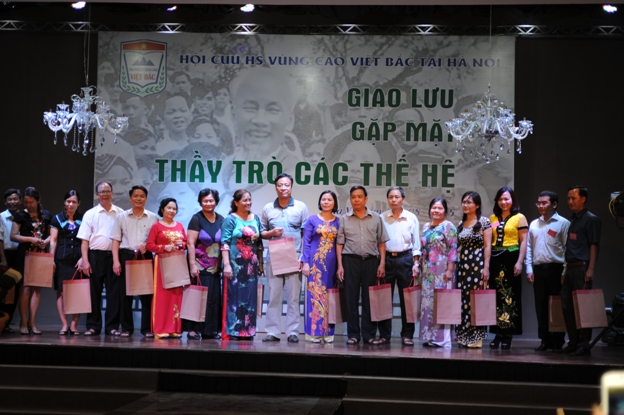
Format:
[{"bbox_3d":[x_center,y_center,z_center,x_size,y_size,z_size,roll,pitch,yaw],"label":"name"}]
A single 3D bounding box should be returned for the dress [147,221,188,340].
[{"bbox_3d":[-1.534,0.759,12.050,0.430,1.240,0.310,2,-2,-19],"label":"dress"}]

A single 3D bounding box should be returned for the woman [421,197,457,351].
[{"bbox_3d":[1.328,0.685,11.950,0.420,1.568,0.330,1,-3,12],"label":"woman"}]

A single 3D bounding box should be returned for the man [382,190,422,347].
[{"bbox_3d":[0.914,0.604,11.800,0.500,1.660,0.340,1,-2,10],"label":"man"}]

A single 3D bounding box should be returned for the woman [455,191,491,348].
[{"bbox_3d":[1.669,0.643,11.850,0.420,1.620,0.310,0,-3,24],"label":"woman"}]

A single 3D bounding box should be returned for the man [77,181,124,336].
[{"bbox_3d":[-2.267,0.564,12.400,0.530,1.660,0.330,2,-3,-14],"label":"man"}]

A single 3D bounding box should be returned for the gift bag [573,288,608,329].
[{"bbox_3d":[2.788,1.017,11.450,0.280,0.380,0.100,-7,-3,-8],"label":"gift bag"}]

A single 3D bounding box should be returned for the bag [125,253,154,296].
[{"bbox_3d":[-1.828,0.731,12.150,0.280,0.380,0.100,3,-4,-32],"label":"bag"}]

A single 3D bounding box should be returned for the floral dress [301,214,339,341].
[{"bbox_3d":[0.095,0.741,12.100,0.420,1.344,0.290,2,-3,-10],"label":"floral dress"}]

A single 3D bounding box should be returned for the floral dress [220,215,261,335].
[{"bbox_3d":[-0.759,0.742,12.300,0.430,1.345,0.310,3,-3,-18],"label":"floral dress"}]

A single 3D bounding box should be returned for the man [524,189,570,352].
[{"bbox_3d":[2.431,0.661,11.800,0.450,1.662,0.330,-1,-4,33],"label":"man"}]

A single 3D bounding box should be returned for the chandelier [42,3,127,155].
[{"bbox_3d":[-2.398,-1.355,12.100,0.900,1.620,0.900,1,-2,0],"label":"chandelier"}]

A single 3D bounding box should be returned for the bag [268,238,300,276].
[{"bbox_3d":[-0.283,0.507,11.750,0.275,0.370,0.090,-9,-2,0],"label":"bag"}]

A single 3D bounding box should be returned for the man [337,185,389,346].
[{"bbox_3d":[0.535,0.609,12.100,0.540,1.670,0.330,1,-3,3],"label":"man"}]

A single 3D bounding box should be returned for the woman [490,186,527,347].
[{"bbox_3d":[2.044,0.630,11.950,0.430,1.688,0.310,0,-3,22],"label":"woman"}]

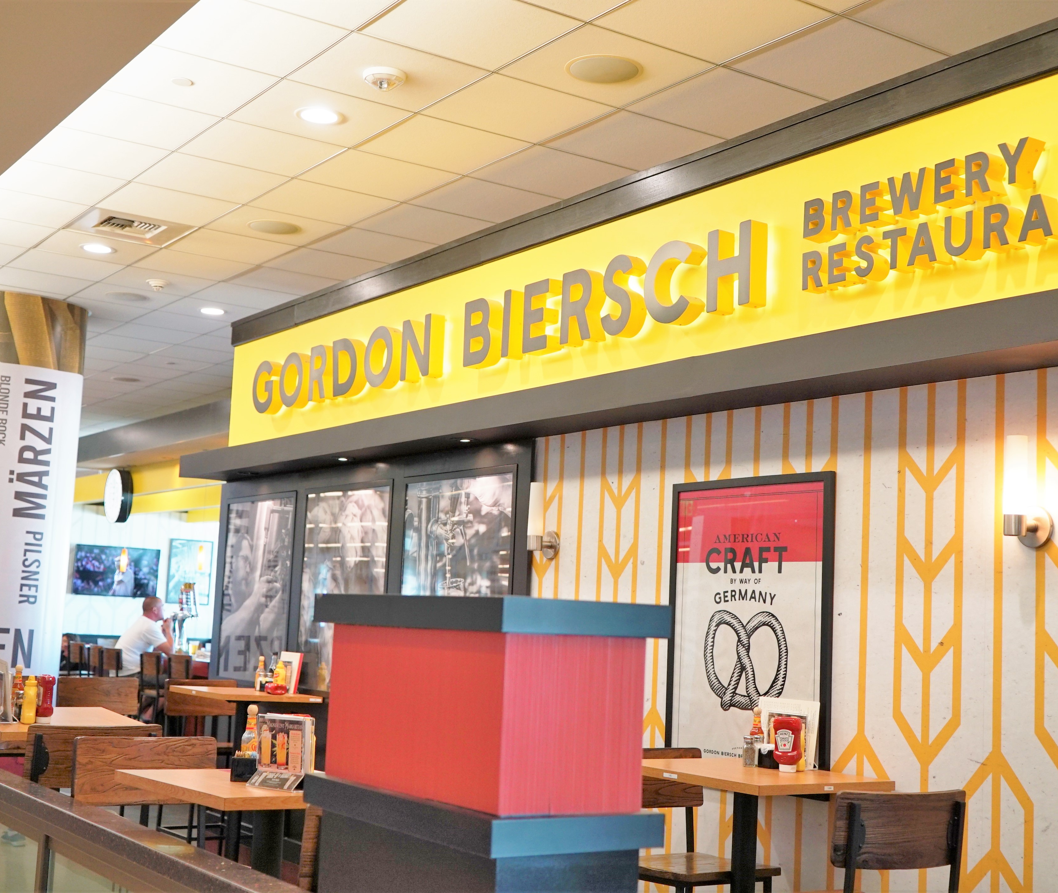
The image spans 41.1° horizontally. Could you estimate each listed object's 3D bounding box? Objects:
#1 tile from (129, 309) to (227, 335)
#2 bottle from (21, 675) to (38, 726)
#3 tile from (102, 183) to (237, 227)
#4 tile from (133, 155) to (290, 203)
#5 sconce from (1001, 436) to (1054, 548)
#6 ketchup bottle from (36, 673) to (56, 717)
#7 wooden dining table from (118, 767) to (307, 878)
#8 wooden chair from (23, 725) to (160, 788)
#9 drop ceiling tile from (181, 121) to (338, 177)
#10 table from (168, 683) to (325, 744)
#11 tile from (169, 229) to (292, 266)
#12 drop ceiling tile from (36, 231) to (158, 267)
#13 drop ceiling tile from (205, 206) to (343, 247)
[{"bbox_3d":[-2.641,-0.954,10.726,0.605,0.018,0.605,7,-8,-34],"label":"tile"},{"bbox_3d":[-1.922,0.976,5.447,0.060,0.176,0.055,5,-7,-19],"label":"bottle"},{"bbox_3d":[-1.926,-1.294,7.540,0.603,0.020,0.603,7,-8,-34],"label":"tile"},{"bbox_3d":[-1.588,-1.339,7.052,0.605,0.025,0.605,7,-8,-34],"label":"tile"},{"bbox_3d":[1.528,0.141,4.355,0.146,0.339,0.128,7,-8,-34],"label":"sconce"},{"bbox_3d":[-1.821,0.950,5.320,0.060,0.175,0.088,7,-8,-34],"label":"ketchup bottle"},{"bbox_3d":[-0.775,1.484,3.990,0.630,1.067,0.630,8,-9,-40],"label":"wooden dining table"},{"bbox_3d":[-1.655,1.550,5.049,0.460,1.120,0.480,7,-8,-35],"label":"wooden chair"},{"bbox_3d":[-1.243,-1.382,6.550,0.605,0.025,0.605,7,-8,-34],"label":"drop ceiling tile"},{"bbox_3d":[-1.700,1.997,8.437,0.610,1.050,0.780,7,-8,-35],"label":"table"},{"bbox_3d":[-1.765,-1.190,8.380,0.603,0.020,0.603,7,-8,-34],"label":"tile"},{"bbox_3d":[-2.611,-1.209,8.545,0.603,0.020,0.603,7,-8,-34],"label":"drop ceiling tile"},{"bbox_3d":[-1.421,-1.231,7.871,0.605,0.020,0.605,7,-8,-34],"label":"drop ceiling tile"}]

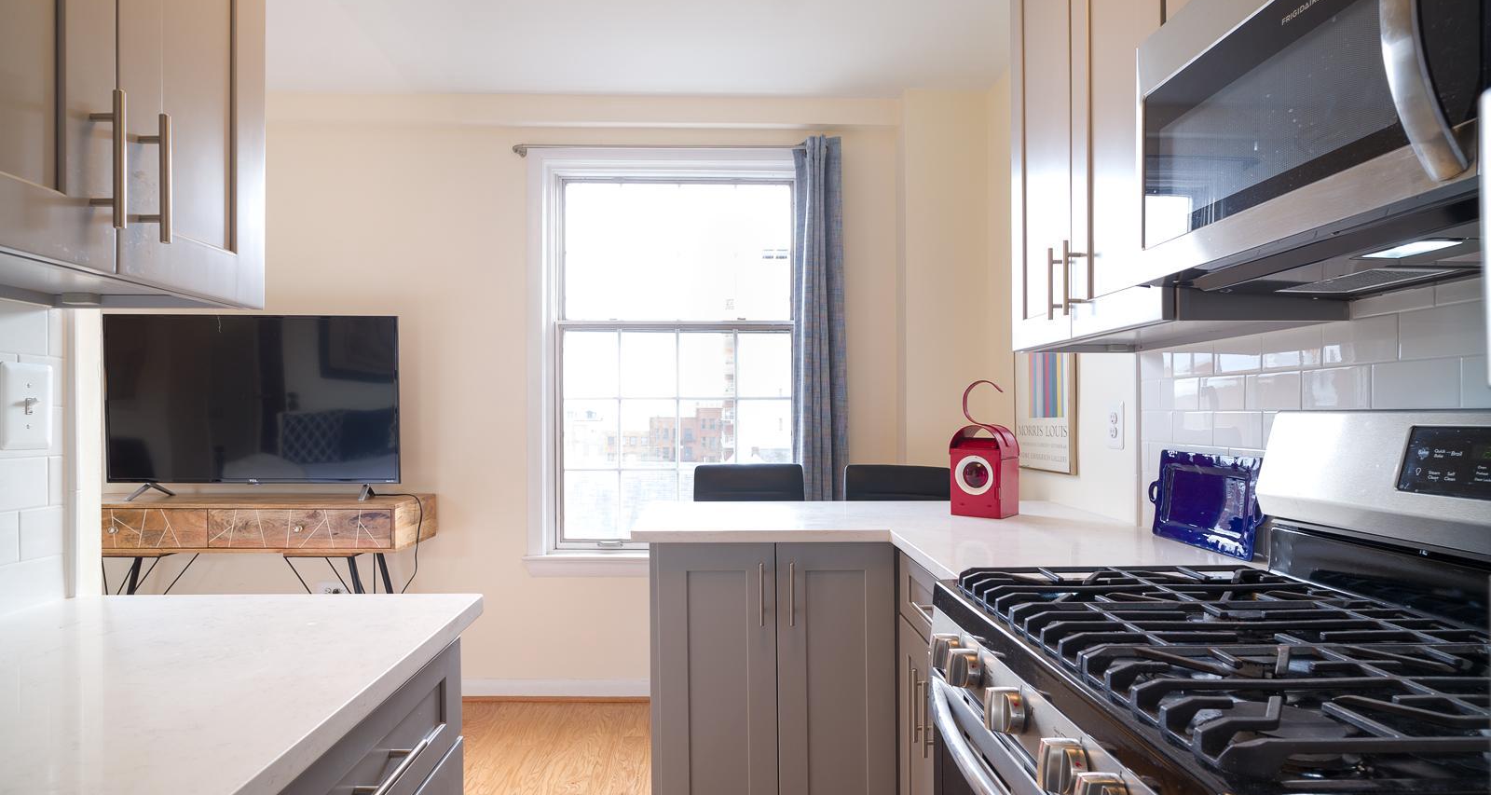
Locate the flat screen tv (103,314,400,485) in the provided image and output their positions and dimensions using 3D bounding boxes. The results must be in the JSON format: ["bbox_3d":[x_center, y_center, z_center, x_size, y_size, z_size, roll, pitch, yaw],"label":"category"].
[{"bbox_3d":[-1.876,0.007,2.871,1.102,0.645,0.090,0,-1,-2],"label":"flat screen tv"}]

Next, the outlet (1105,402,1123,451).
[{"bbox_3d":[0.978,0.074,1.980,0.010,0.130,0.085,0,-1,-3],"label":"outlet"}]

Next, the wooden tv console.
[{"bbox_3d":[-1.904,0.812,2.819,1.313,0.846,0.377,0,-1,-2],"label":"wooden tv console"}]

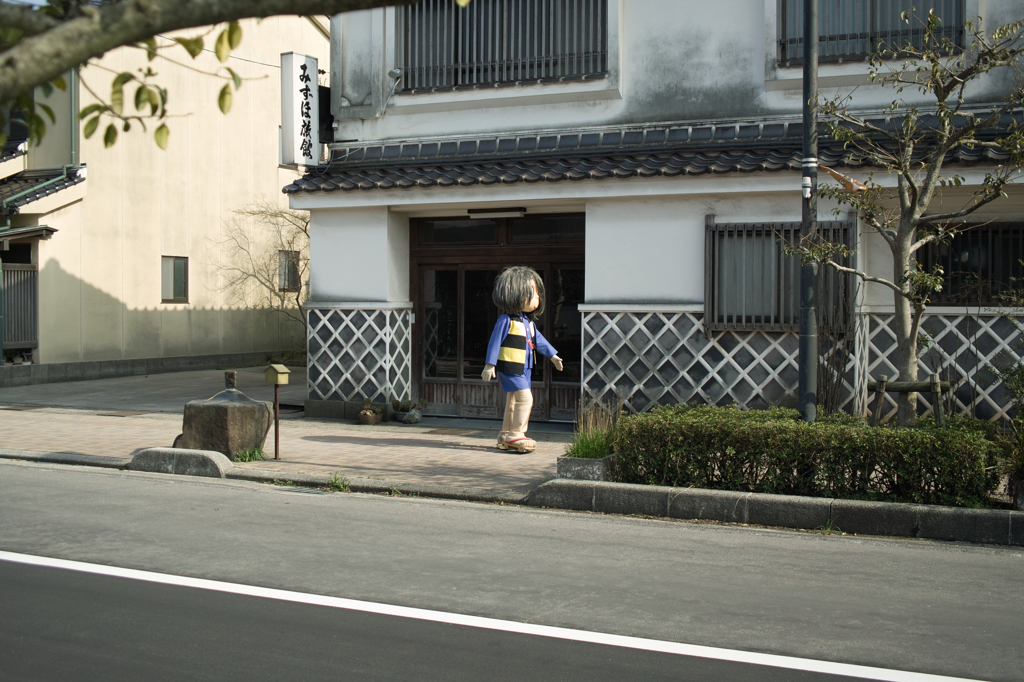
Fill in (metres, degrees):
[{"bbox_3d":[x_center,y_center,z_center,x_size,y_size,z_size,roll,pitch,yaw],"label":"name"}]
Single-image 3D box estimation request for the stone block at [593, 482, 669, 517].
[{"bbox_3d":[0.963,1.229,9.064,0.606,0.195,0.220,1,2,25],"label":"stone block"}]

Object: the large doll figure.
[{"bbox_3d":[0.100,0.182,12.279,0.570,1.911,0.950,2,2,38],"label":"large doll figure"}]

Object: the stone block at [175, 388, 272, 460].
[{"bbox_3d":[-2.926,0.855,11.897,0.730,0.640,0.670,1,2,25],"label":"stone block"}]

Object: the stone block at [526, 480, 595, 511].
[{"bbox_3d":[0.425,1.218,9.315,0.586,0.195,0.220,1,2,25],"label":"stone block"}]

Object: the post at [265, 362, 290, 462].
[{"bbox_3d":[-2.359,0.717,11.695,0.200,0.955,0.170,2,3,33],"label":"post"}]

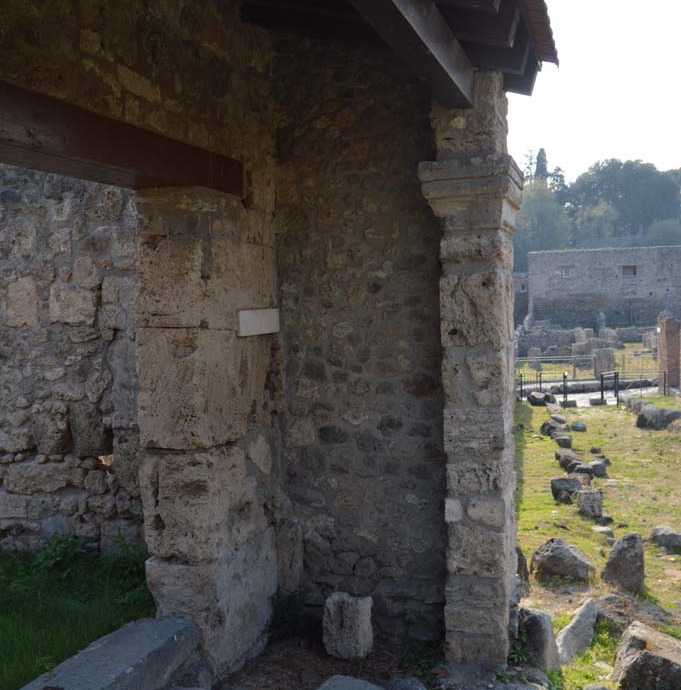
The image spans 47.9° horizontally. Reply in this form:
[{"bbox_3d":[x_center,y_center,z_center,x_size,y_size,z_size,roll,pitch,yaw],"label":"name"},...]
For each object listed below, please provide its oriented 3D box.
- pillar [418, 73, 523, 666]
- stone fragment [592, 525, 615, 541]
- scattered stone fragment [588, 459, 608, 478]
[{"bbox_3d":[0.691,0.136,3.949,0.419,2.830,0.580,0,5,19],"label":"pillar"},{"bbox_3d":[2.382,1.707,6.950,0.190,0.110,0.170,0,4,19],"label":"stone fragment"},{"bbox_3d":[3.530,1.690,10.500,0.260,0.200,0.250,0,4,19],"label":"scattered stone fragment"}]

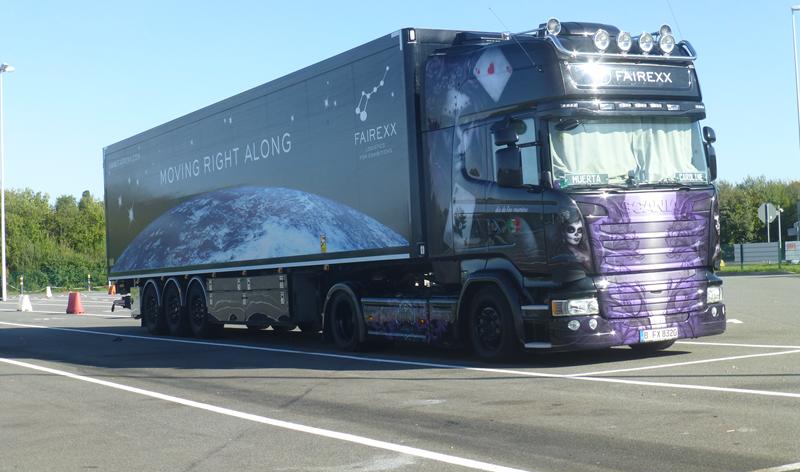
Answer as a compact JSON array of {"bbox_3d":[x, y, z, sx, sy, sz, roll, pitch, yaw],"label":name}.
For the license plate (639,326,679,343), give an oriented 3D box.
[{"bbox_3d":[2.771,1.053,14.342,0.520,0.115,0.020,-3,0,-28],"label":"license plate"}]

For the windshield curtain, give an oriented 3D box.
[{"bbox_3d":[2.527,-0.916,14.631,2.030,0.730,0.200,-3,0,-28],"label":"windshield curtain"}]

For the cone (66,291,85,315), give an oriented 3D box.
[{"bbox_3d":[-10.604,2.183,43.800,0.520,0.750,0.520,-2,-1,-28],"label":"cone"}]

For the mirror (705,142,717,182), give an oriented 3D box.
[{"bbox_3d":[3.614,-0.859,15.570,0.130,0.440,0.240,-3,0,42],"label":"mirror"}]

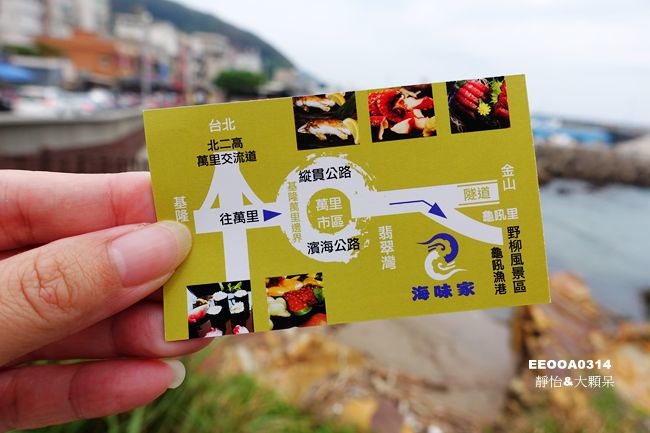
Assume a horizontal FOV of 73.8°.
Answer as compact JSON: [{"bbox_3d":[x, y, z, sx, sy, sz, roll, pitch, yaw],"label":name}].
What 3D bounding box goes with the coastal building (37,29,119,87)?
[{"bbox_3d":[-25.358,-15.345,45.009,6.000,7.000,6.000,9,15,19],"label":"coastal building"}]

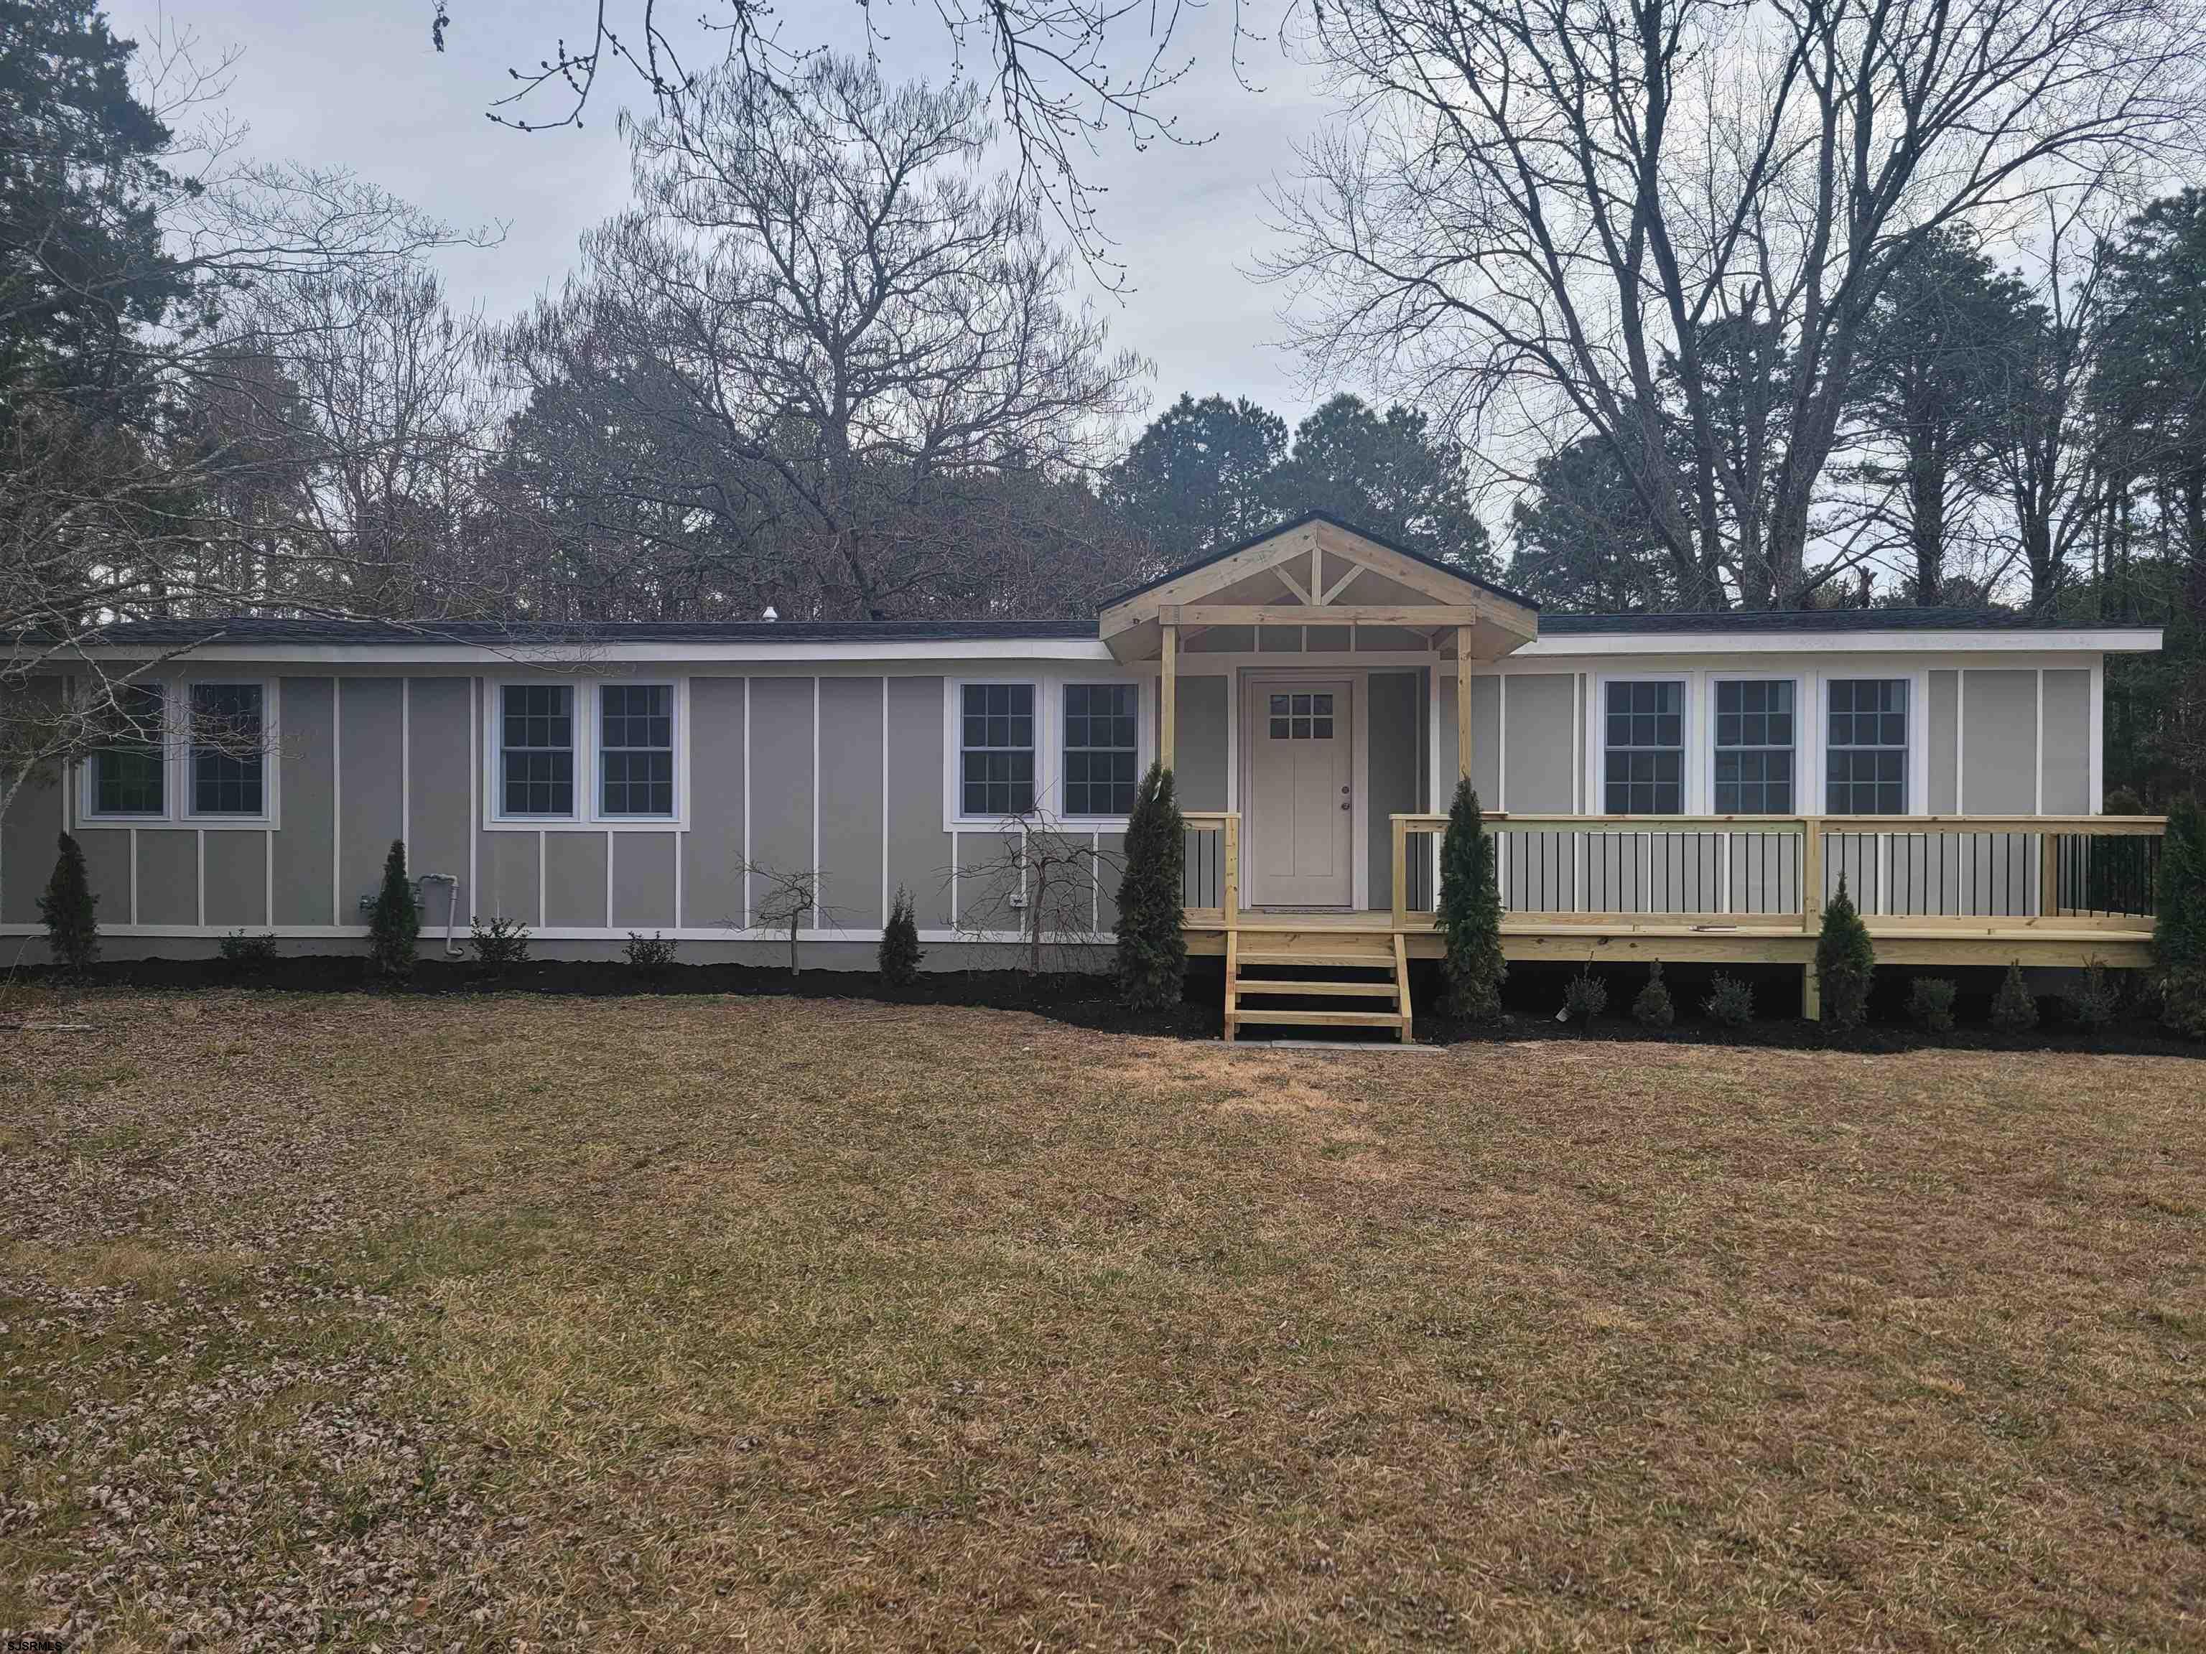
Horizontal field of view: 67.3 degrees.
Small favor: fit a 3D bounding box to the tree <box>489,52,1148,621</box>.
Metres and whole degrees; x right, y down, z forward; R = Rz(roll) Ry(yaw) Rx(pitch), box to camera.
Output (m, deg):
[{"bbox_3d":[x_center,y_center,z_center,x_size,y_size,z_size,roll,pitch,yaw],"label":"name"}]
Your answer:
[{"bbox_3d":[-5.150,-6.200,30.000,12.000,15.200,11.300,0,0,0],"label":"tree"}]

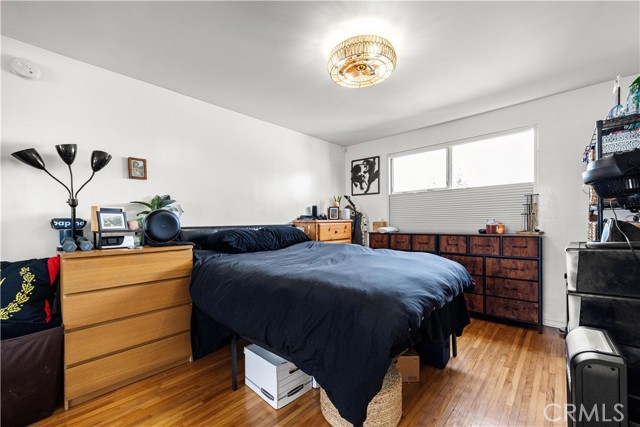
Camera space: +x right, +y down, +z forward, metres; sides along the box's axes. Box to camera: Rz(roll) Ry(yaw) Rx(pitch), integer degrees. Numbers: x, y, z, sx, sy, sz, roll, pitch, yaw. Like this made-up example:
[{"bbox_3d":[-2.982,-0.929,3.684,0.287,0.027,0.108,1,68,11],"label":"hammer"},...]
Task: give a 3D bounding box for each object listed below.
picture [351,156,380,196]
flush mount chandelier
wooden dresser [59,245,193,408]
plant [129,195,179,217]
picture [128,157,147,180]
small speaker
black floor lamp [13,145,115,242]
[{"bbox_3d":[0.784,-0.630,4.305,0.575,0.625,0.025,-2,-1,43],"label":"picture"},{"bbox_3d":[0.320,-1.184,1.925,0.520,0.185,0.520,-1,-1,0],"label":"flush mount chandelier"},{"bbox_3d":[-1.576,0.787,2.074,0.480,1.000,0.800,-2,-1,43],"label":"wooden dresser"},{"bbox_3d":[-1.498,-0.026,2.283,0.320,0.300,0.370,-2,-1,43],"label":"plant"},{"bbox_3d":[-1.696,-0.414,2.324,0.020,0.195,0.137,-2,-1,43],"label":"picture"},{"bbox_3d":[-1.382,0.131,2.183,0.180,0.300,0.285,-2,-1,43],"label":"small speaker"},{"bbox_3d":[-1.846,-0.110,1.822,0.360,0.795,0.510,-2,-1,43],"label":"black floor lamp"}]

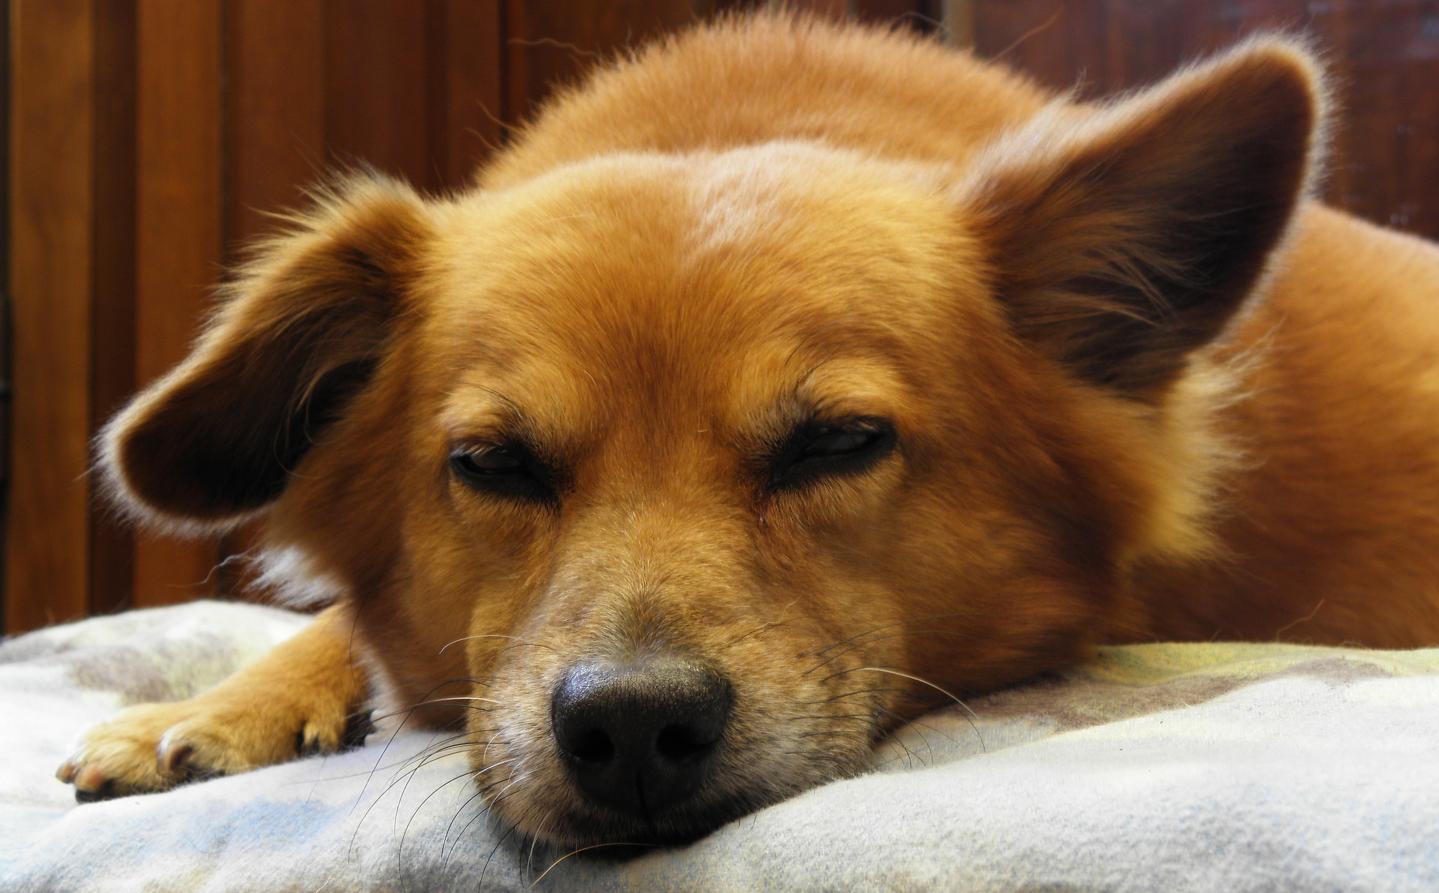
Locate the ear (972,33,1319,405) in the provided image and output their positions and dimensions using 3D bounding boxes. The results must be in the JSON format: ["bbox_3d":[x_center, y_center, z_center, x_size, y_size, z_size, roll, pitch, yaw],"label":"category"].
[{"bbox_3d":[0.108,-0.060,0.650,0.091,0.066,0.040,-44,5,-9],"label":"ear"}]

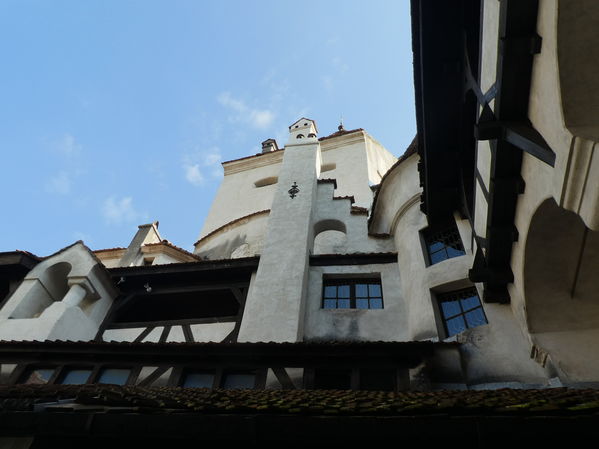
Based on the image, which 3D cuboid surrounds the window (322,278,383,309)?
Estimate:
[{"bbox_3d":[1.101,1.444,8.734,1.266,0.988,0.150,-2,-53,8],"label":"window"}]

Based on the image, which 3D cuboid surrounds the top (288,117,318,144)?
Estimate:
[{"bbox_3d":[0.120,-2.785,13.707,0.883,2.056,0.650,-8,-54,12],"label":"top"}]

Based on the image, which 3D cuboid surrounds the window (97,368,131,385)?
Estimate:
[{"bbox_3d":[-3.075,2.557,6.921,0.533,0.372,0.120,-2,-53,8],"label":"window"}]

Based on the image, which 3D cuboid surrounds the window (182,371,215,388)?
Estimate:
[{"bbox_3d":[-1.645,2.515,6.721,0.547,0.398,0.120,-2,-53,8],"label":"window"}]

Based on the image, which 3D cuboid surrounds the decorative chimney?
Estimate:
[{"bbox_3d":[-1.620,-3.938,22.799,0.740,1.932,0.750,-11,-54,14],"label":"decorative chimney"}]

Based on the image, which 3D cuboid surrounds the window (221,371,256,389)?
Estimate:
[{"bbox_3d":[-0.971,2.494,6.630,0.574,0.402,0.120,-2,-53,8],"label":"window"}]

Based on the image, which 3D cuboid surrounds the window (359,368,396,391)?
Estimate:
[{"bbox_3d":[1.200,2.397,6.372,0.568,0.424,0.120,-2,-53,8],"label":"window"}]

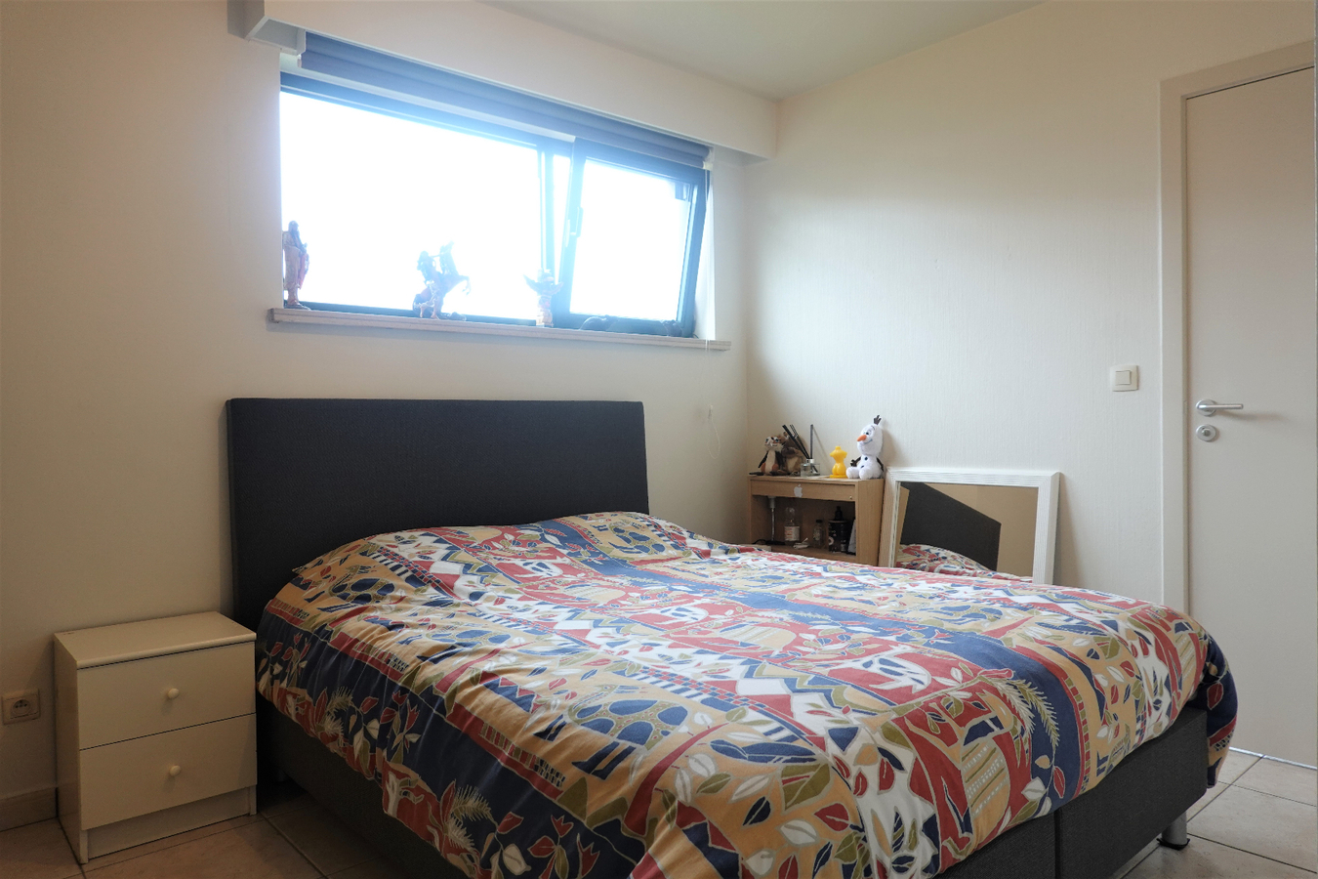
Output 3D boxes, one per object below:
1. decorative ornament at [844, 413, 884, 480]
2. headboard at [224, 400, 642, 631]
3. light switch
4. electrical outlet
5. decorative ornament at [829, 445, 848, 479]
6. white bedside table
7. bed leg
[{"bbox_3d":[0.819,0.033,3.512,0.145,0.253,0.122,-2,1,-41],"label":"decorative ornament"},{"bbox_3d":[-0.645,0.401,3.091,1.572,1.081,0.061,-2,-2,-41],"label":"headboard"},{"bbox_3d":[1.511,-0.198,2.855,0.012,0.083,0.083,-2,1,-41],"label":"light switch"},{"bbox_3d":[-1.660,0.699,2.290,0.079,0.080,0.018,-2,1,-41],"label":"electrical outlet"},{"bbox_3d":[0.733,0.096,3.581,0.053,0.134,0.063,-2,1,-41],"label":"decorative ornament"},{"bbox_3d":[-1.326,0.756,2.322,0.394,0.489,0.383,-2,1,-41],"label":"white bedside table"},{"bbox_3d":[1.234,0.907,2.104,0.062,0.117,0.062,-2,1,-41],"label":"bed leg"}]

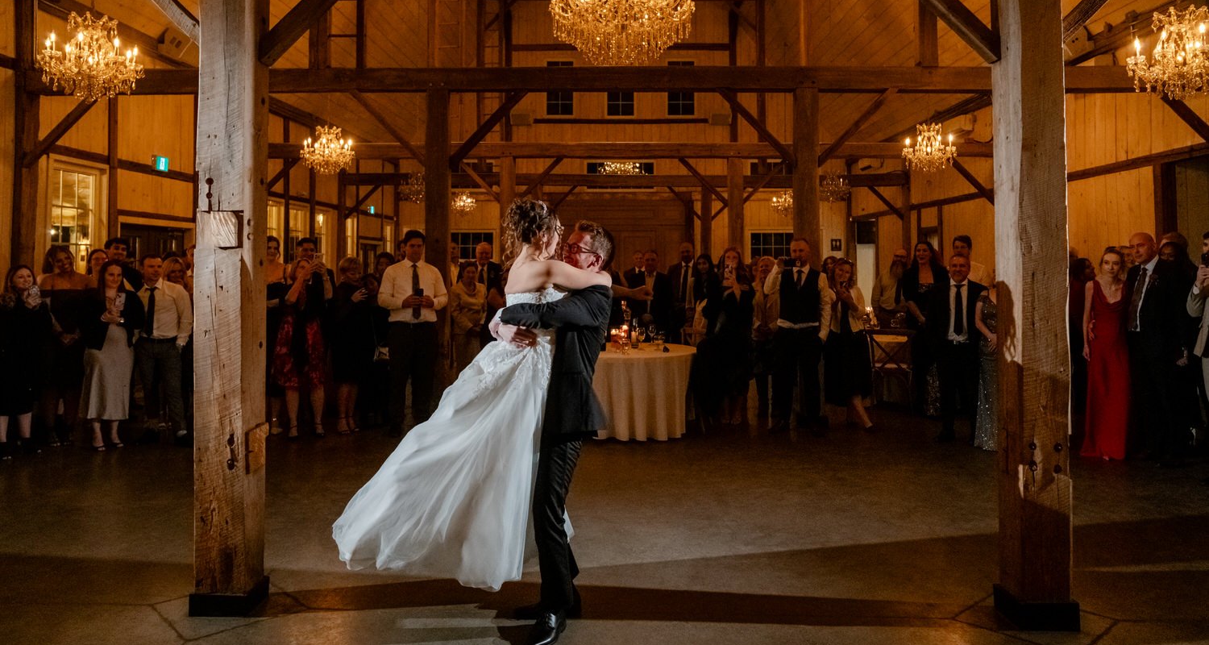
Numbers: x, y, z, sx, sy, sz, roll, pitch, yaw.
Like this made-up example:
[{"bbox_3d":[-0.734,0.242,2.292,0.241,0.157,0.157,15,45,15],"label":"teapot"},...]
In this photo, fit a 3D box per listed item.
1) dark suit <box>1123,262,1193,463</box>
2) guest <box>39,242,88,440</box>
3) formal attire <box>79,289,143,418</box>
[{"bbox_3d":[4.399,0.285,6.400,0.420,1.620,0.540,-2,3,-31],"label":"dark suit"},{"bbox_3d":[-4.676,0.198,6.982,0.420,1.700,0.290,-2,4,-25],"label":"guest"},{"bbox_3d":[-4.279,0.287,7.000,0.550,1.150,0.370,-2,4,-36],"label":"formal attire"}]

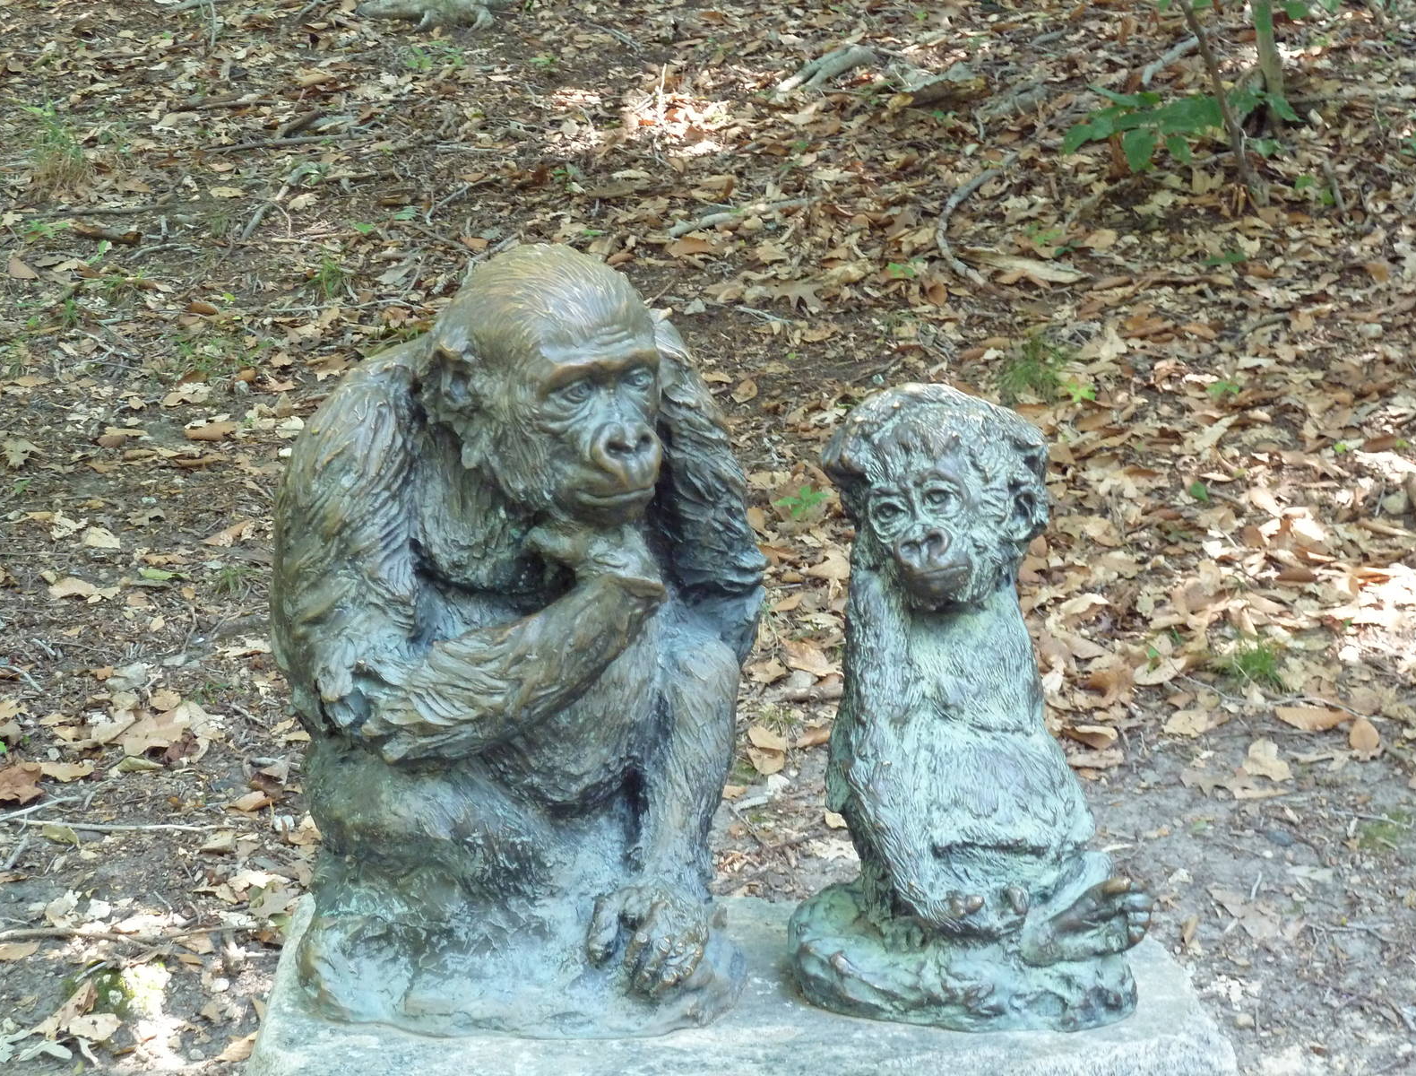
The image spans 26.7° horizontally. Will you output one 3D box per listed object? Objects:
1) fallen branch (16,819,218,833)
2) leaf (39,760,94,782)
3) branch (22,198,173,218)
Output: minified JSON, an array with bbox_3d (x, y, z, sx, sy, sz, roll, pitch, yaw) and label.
[{"bbox_3d":[-0.942,0.458,4.754,0.325,0.018,0.030,1,15,5],"label":"fallen branch"},{"bbox_3d":[-1.067,0.387,4.963,0.095,0.020,0.055,0,15,0],"label":"leaf"},{"bbox_3d":[-1.595,-0.863,7.798,0.410,0.020,0.025,-6,25,-14],"label":"branch"}]

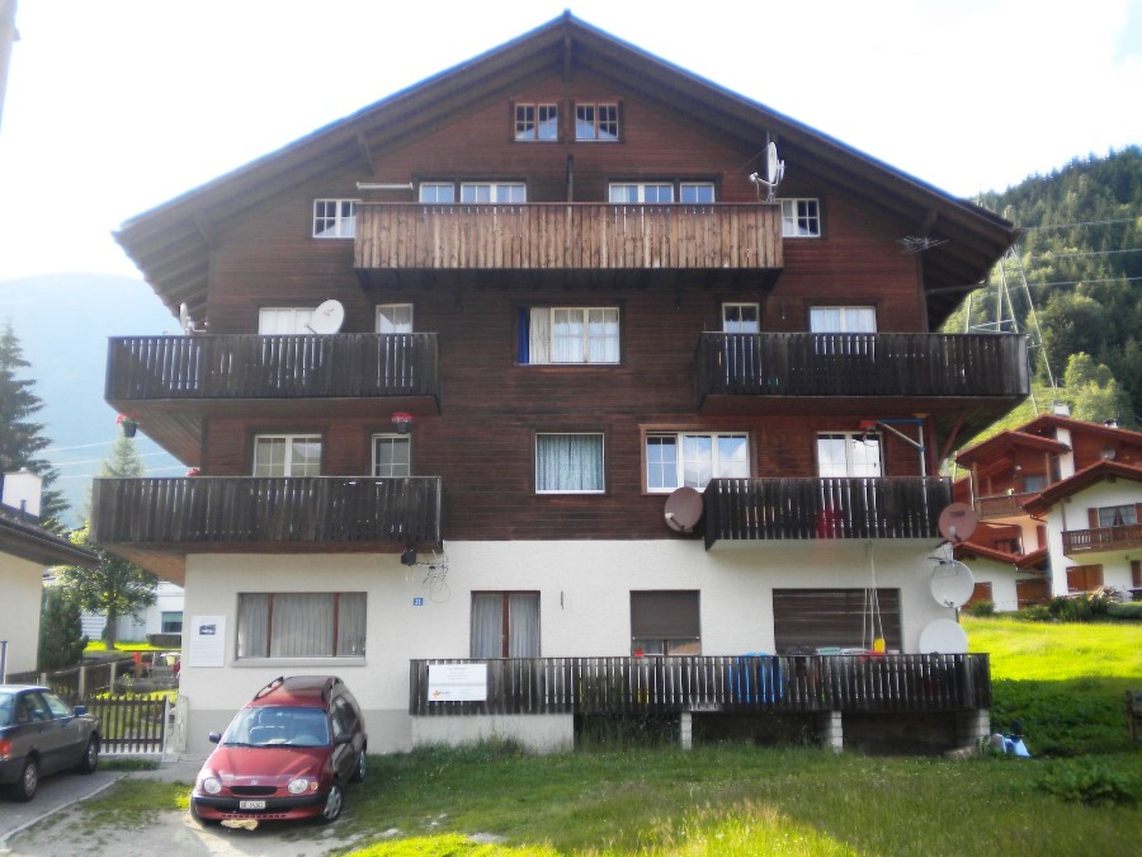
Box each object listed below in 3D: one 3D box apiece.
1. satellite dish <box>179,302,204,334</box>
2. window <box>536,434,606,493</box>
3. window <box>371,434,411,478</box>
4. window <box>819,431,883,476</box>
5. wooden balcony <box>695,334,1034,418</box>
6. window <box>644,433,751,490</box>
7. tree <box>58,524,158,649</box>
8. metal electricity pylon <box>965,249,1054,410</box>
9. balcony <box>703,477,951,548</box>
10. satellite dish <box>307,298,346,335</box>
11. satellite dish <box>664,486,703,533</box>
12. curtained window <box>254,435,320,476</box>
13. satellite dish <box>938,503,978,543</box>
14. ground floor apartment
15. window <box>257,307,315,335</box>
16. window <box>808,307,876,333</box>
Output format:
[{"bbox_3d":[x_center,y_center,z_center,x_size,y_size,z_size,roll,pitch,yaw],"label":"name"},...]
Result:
[{"bbox_3d":[-7.385,-2.120,26.434,0.565,0.736,0.600,0,-14,-1],"label":"satellite dish"},{"bbox_3d":[-0.012,0.626,24.661,1.261,1.136,0.120,0,-15,-1],"label":"window"},{"bbox_3d":[-3.262,0.657,24.606,0.697,1.134,0.120,0,-15,-1],"label":"window"},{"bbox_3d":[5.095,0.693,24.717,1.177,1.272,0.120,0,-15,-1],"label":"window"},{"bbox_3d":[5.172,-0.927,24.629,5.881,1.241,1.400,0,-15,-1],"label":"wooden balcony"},{"bbox_3d":[2.337,0.614,24.945,1.895,1.147,0.140,0,-14,-1],"label":"window"},{"bbox_3d":[-14.331,4.829,41.913,3.027,3.991,3.100,0,-14,-1],"label":"tree"},{"bbox_3d":[34.524,-8.729,108.033,6.500,19.500,8.000,-10,-16,34],"label":"metal electricity pylon"},{"bbox_3d":[4.523,1.524,24.073,4.196,1.083,1.150,0,-14,-1],"label":"balcony"},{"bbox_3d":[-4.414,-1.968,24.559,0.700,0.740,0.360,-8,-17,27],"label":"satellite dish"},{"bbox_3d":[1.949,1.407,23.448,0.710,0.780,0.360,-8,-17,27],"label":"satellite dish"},{"bbox_3d":[-5.201,0.636,24.837,1.242,1.092,0.140,0,-14,-1],"label":"curtained window"},{"bbox_3d":[6.852,1.676,23.965,0.650,0.670,0.340,-8,-17,27],"label":"satellite dish"},{"bbox_3d":[-0.034,4.691,27.388,13.918,3.795,10.000,0,-14,-1],"label":"ground floor apartment"},{"bbox_3d":[-5.260,-1.739,25.438,1.238,1.127,0.140,0,-14,-1],"label":"window"},{"bbox_3d":[5.114,-1.808,25.378,1.243,1.006,0.120,0,-15,-1],"label":"window"}]

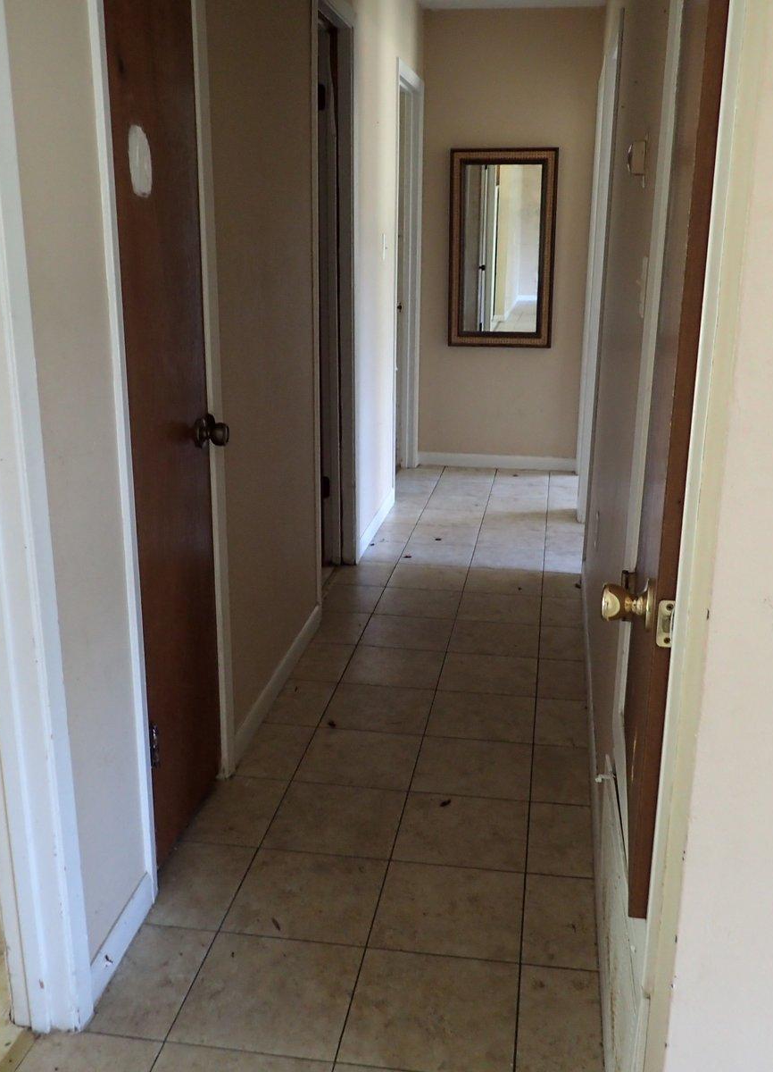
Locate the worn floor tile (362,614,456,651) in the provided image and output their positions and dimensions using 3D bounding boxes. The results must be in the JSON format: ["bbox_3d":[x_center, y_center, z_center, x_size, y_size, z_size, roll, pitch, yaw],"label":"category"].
[{"bbox_3d":[0.077,0.347,3.651,0.303,0.010,0.300,3,17,9],"label":"worn floor tile"}]

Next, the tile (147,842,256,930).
[{"bbox_3d":[-0.410,0.766,2.273,0.180,0.010,0.299,3,17,9],"label":"tile"}]

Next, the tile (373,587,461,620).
[{"bbox_3d":[0.125,0.261,3.937,0.303,0.010,0.300,3,17,9],"label":"tile"}]

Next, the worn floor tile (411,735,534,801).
[{"bbox_3d":[0.235,0.620,2.758,0.304,0.010,0.299,3,17,9],"label":"worn floor tile"}]

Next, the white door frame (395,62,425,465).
[{"bbox_3d":[0.059,-1.286,5.420,0.130,2.100,0.888,3,17,9],"label":"white door frame"}]

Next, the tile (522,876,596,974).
[{"bbox_3d":[0.362,0.807,2.155,0.145,0.010,0.299,3,17,9],"label":"tile"}]

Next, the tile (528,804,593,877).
[{"bbox_3d":[0.412,0.718,2.437,0.147,0.010,0.299,3,17,9],"label":"tile"}]

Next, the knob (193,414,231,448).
[{"bbox_3d":[-0.407,-0.239,2.413,0.066,0.066,0.066,3,17,9],"label":"knob"}]

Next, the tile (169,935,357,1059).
[{"bbox_3d":[-0.216,0.868,1.954,0.305,0.010,0.299,3,17,9],"label":"tile"}]

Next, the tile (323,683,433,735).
[{"bbox_3d":[-0.020,0.518,3.081,0.303,0.010,0.300,3,17,9],"label":"tile"}]

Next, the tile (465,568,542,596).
[{"bbox_3d":[0.476,0.189,4.175,0.303,0.010,0.300,3,17,9],"label":"tile"}]

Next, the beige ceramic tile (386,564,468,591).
[{"bbox_3d":[0.176,0.174,4.235,0.304,0.010,0.299,3,17,9],"label":"beige ceramic tile"}]

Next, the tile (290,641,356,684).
[{"bbox_3d":[-0.206,0.422,3.403,0.166,0.010,0.300,3,17,9],"label":"tile"}]

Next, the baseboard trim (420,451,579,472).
[{"bbox_3d":[0.651,-0.438,6.103,0.926,0.082,0.014,3,17,9],"label":"baseboard trim"}]

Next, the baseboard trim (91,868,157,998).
[{"bbox_3d":[-0.526,0.787,2.048,0.014,0.080,0.303,3,17,9],"label":"baseboard trim"}]

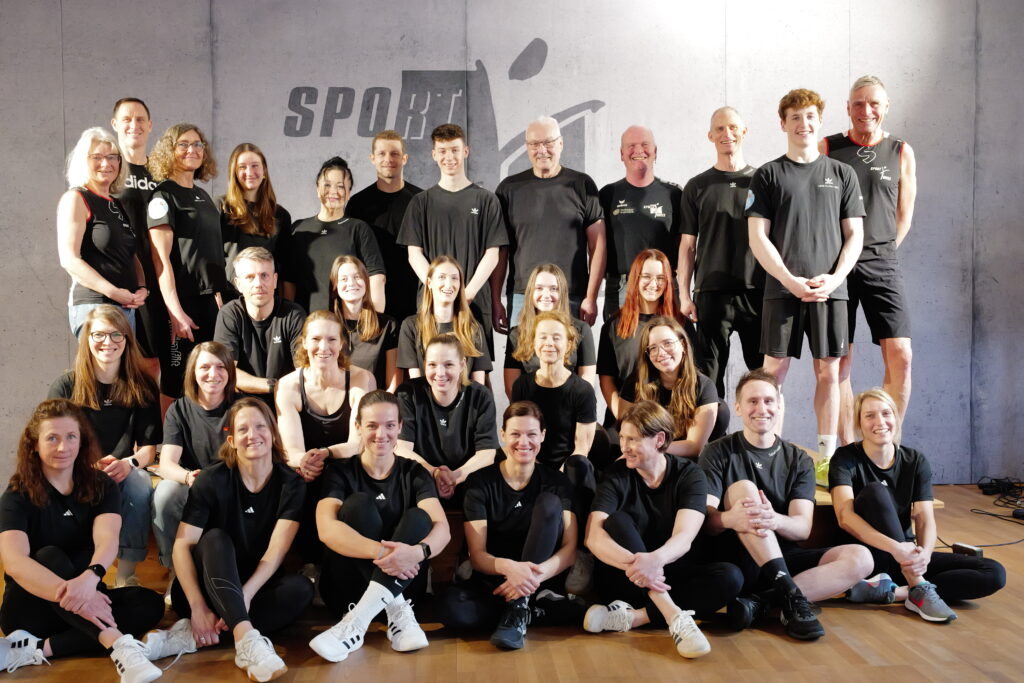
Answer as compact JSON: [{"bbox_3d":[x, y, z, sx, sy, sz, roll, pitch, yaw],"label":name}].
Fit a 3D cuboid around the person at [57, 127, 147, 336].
[{"bbox_3d":[-1.881,-0.171,4.550,0.350,1.623,0.450,2,3,44],"label":"person"}]

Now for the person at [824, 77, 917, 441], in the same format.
[{"bbox_3d":[1.682,-0.292,4.643,0.500,1.870,0.330,0,2,12],"label":"person"}]

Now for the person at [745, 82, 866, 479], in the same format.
[{"bbox_3d":[1.328,-0.262,4.520,0.540,1.772,0.340,0,2,12],"label":"person"}]

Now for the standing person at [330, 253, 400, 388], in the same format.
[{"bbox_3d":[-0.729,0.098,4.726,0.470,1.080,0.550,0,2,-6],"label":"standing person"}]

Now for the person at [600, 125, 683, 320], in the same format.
[{"bbox_3d":[0.663,-0.241,5.095,0.500,1.720,0.300,0,2,6],"label":"person"}]

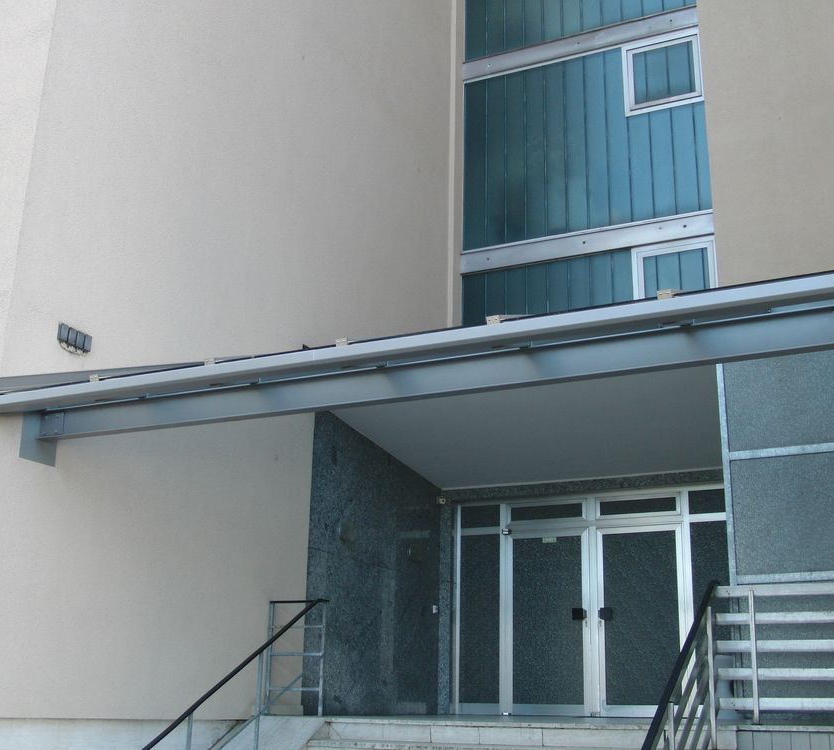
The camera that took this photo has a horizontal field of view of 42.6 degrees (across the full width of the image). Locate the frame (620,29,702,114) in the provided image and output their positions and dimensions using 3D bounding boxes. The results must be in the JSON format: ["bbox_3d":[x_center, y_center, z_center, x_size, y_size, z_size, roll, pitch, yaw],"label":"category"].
[{"bbox_3d":[3.015,-3.686,13.092,0.972,1.052,0.100,-7,-19,25],"label":"frame"}]

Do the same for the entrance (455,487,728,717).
[{"bbox_3d":[1.910,2.491,11.694,3.180,2.425,0.120,-7,-19,25],"label":"entrance"}]

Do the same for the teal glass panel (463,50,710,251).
[{"bbox_3d":[2.040,-2.904,13.350,3.151,2.507,0.070,-7,-19,25],"label":"teal glass panel"}]

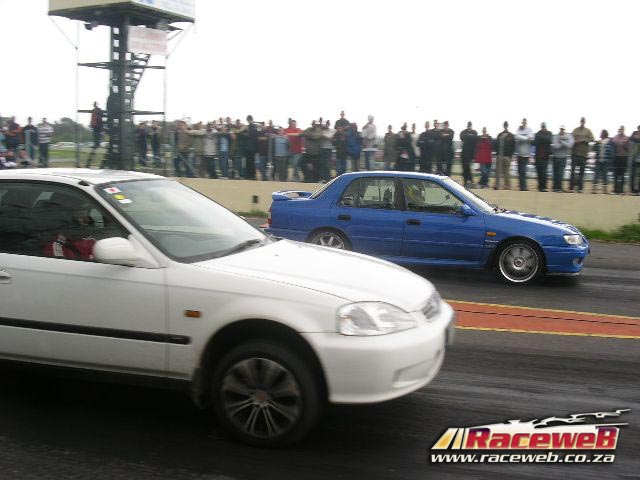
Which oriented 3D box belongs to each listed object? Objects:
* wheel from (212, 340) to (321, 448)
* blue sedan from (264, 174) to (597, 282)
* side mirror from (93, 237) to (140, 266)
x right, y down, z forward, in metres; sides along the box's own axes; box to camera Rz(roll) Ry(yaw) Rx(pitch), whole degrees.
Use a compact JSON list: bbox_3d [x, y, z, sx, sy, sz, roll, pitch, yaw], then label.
[{"bbox_3d":[-0.292,0.847,3.899,0.595,0.595,0.200,3,8,18],"label":"wheel"},{"bbox_3d":[1.464,-0.268,9.593,4.200,1.360,1.690,4,8,20],"label":"blue sedan"},{"bbox_3d":[-1.165,0.066,4.003,0.140,0.140,0.200,4,8,21],"label":"side mirror"}]

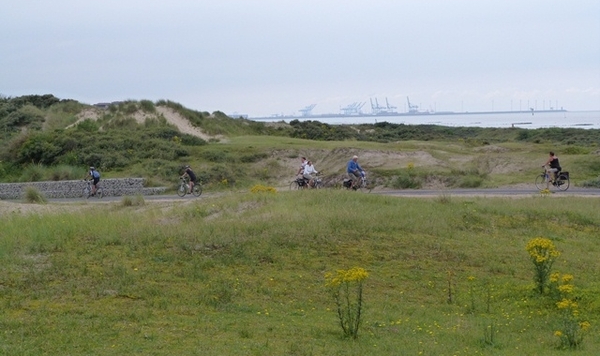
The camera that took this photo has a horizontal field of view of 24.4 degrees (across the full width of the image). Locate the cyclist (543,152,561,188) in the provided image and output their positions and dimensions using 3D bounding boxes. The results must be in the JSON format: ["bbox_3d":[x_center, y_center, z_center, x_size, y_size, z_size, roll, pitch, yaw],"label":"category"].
[{"bbox_3d":[11.186,-0.377,61.500,0.880,1.570,0.500,1,3,40],"label":"cyclist"}]

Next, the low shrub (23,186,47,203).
[{"bbox_3d":[-13.736,0.857,72.000,1.150,0.900,1.100,-1,3,0],"label":"low shrub"}]

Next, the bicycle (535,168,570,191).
[{"bbox_3d":[11.217,0.053,61.500,1.800,1.100,0.600,1,3,40],"label":"bicycle"}]

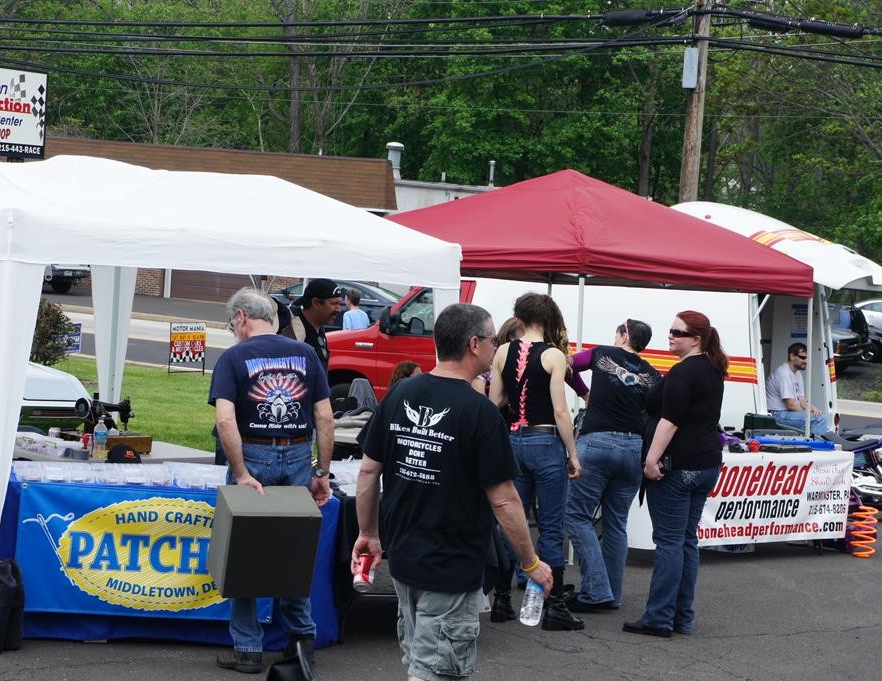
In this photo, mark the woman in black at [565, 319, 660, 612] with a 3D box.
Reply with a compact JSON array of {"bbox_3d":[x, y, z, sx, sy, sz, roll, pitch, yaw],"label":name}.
[{"bbox_3d":[0.994,0.724,13.500,0.500,1.640,0.460,2,1,-30],"label":"woman in black"}]

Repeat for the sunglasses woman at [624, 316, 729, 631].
[{"bbox_3d":[1.253,0.708,12.400,0.460,1.690,0.480,3,1,28],"label":"sunglasses woman"}]

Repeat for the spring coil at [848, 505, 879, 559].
[{"bbox_3d":[3.082,1.374,16.949,0.190,0.385,0.190,3,1,11],"label":"spring coil"}]

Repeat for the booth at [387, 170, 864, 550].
[{"bbox_3d":[1.026,0.105,17.253,2.850,2.720,3.000,2,1,-44],"label":"booth"}]

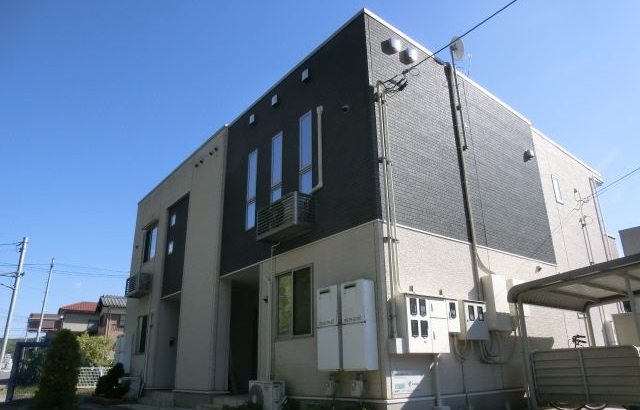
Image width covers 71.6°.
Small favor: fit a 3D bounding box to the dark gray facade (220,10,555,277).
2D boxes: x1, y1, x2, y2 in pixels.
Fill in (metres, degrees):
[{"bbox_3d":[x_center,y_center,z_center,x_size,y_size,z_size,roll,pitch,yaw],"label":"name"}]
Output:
[{"bbox_3d":[1.635,-0.330,11.468,6.353,4.235,5.263,15,-25,-37],"label":"dark gray facade"}]

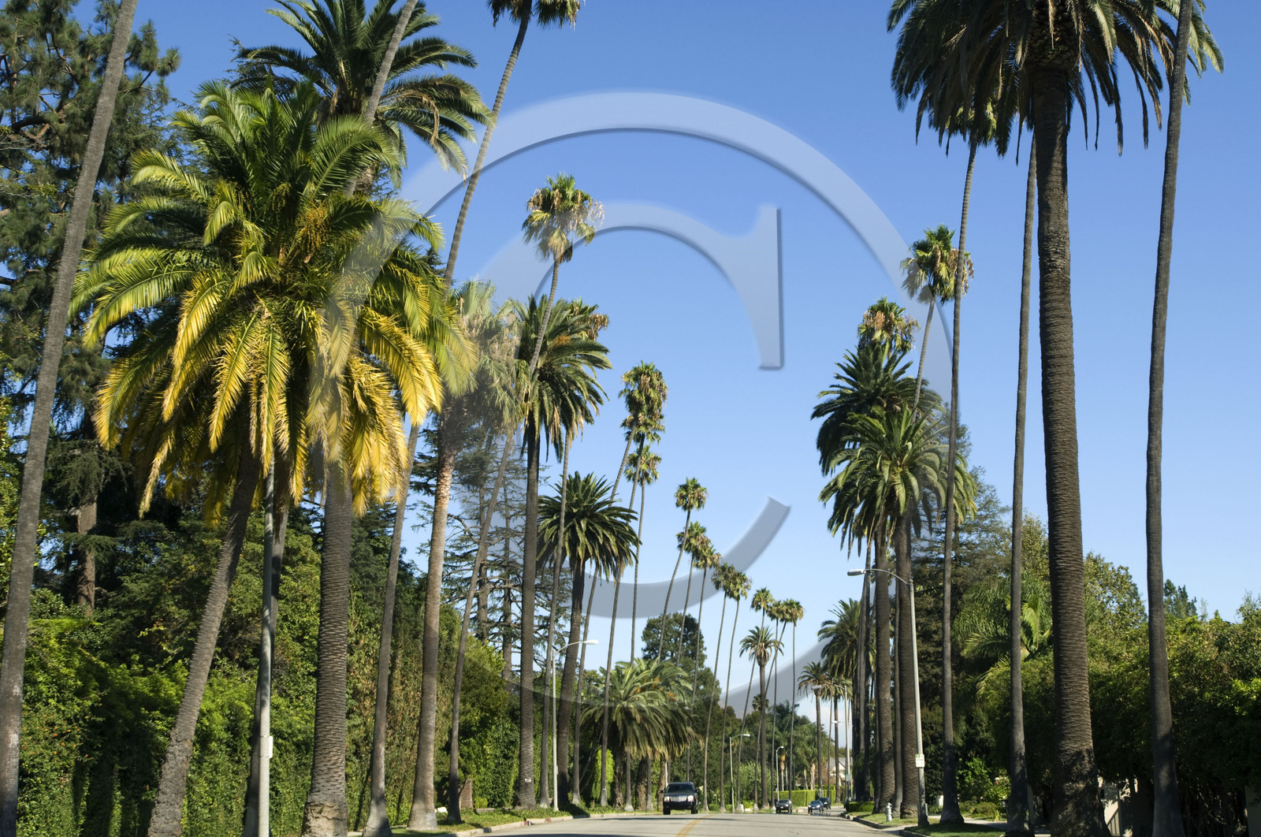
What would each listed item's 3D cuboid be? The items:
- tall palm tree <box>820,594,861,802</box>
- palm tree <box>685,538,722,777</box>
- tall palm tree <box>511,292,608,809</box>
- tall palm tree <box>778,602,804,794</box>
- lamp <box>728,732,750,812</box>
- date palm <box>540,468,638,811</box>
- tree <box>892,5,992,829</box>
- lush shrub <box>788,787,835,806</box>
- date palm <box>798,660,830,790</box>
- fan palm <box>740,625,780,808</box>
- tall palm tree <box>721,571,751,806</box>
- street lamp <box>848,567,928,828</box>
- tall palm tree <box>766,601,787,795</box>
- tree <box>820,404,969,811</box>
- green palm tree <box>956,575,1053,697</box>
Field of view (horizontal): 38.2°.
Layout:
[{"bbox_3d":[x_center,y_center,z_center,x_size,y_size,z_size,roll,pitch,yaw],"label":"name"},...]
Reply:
[{"bbox_3d":[18.774,23.563,151.687,5.940,16.970,6.000,-1,-11,0],"label":"tall palm tree"},{"bbox_3d":[7.149,25.616,182.626,4.100,27.000,3.400,-1,-11,0],"label":"palm tree"},{"bbox_3d":[-3.985,6.524,94.702,6.016,27.080,6.016,-1,-12,0],"label":"tall palm tree"},{"bbox_3d":[23.464,40.595,260.955,3.561,29.630,3.561,-1,-12,0],"label":"tall palm tree"},{"bbox_3d":[12.751,40.584,208.696,2.400,9.000,0.350,-4,-12,11],"label":"lamp"},{"bbox_3d":[-2.431,12.771,105.957,5.638,19.600,5.638,-1,-12,0],"label":"date palm"},{"bbox_3d":[13.688,0.042,71.059,4.680,30.780,4.000,-1,-11,0],"label":"tree"},{"bbox_3d":[27.977,58.229,280.000,7.000,2.800,3.000,1,-12,-10],"label":"lush shrub"},{"bbox_3d":[29.700,49.976,290.192,5.372,22.000,5.372,-1,-12,0],"label":"date palm"},{"bbox_3d":[18.365,40.681,247.445,5.800,24.600,5.600,-1,-11,0],"label":"fan palm"},{"bbox_3d":[12.468,32.315,216.807,4.510,28.250,3.700,-1,-11,0],"label":"tall palm tree"},{"bbox_3d":[9.105,9.820,64.499,2.529,9.110,0.380,-2,-12,5],"label":"street lamp"},{"bbox_3d":[20.598,39.639,252.871,3.313,28.780,3.313,-1,-12,0],"label":"tall palm tree"},{"bbox_3d":[11.756,8.214,79.300,6.588,18.060,6.588,-1,-12,0],"label":"tree"},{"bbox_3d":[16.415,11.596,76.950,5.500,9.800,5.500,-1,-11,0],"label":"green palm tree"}]

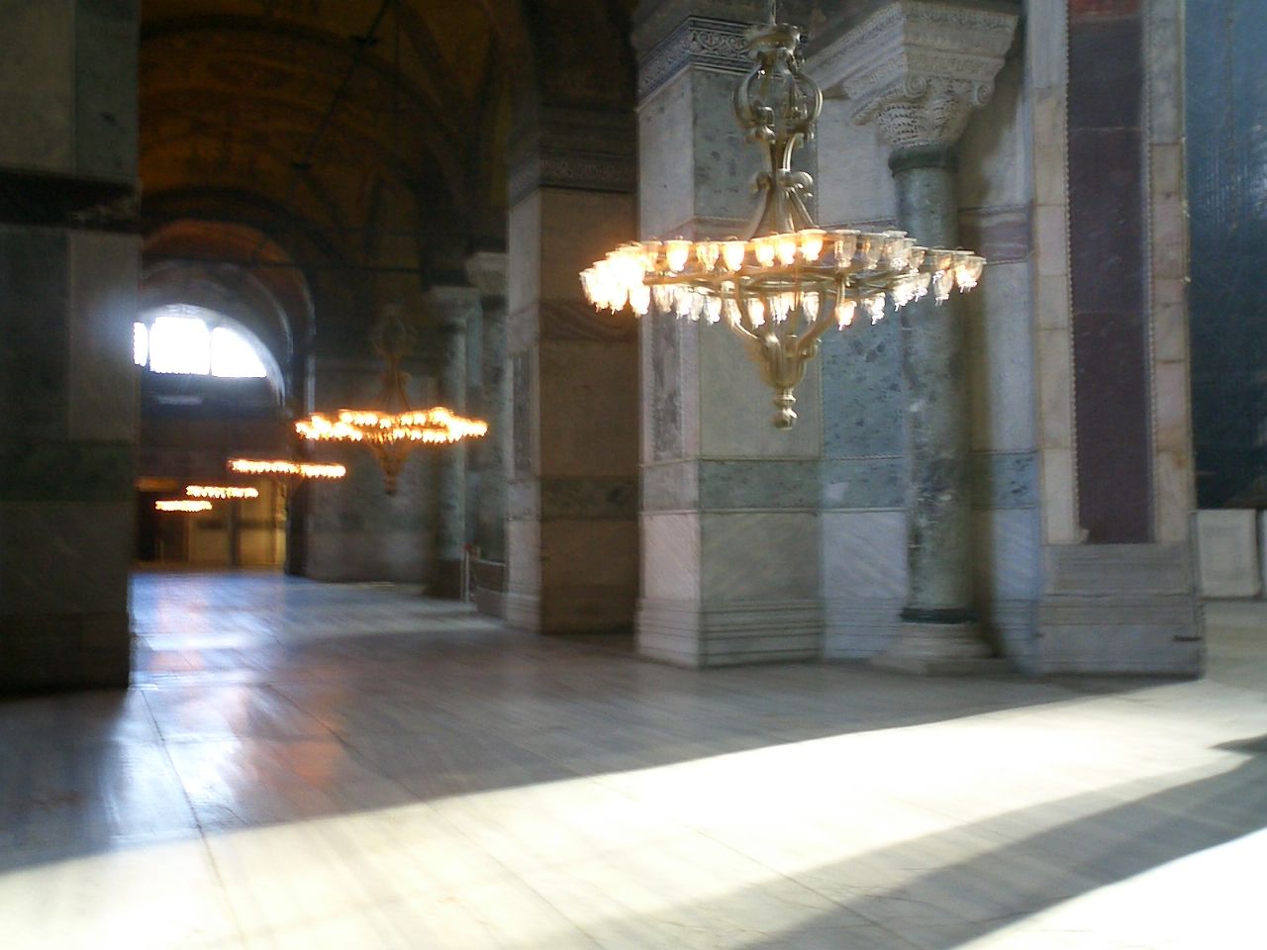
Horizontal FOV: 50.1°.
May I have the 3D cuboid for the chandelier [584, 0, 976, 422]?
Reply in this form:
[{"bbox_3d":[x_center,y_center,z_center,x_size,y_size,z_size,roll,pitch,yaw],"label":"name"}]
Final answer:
[{"bbox_3d":[0.880,-1.545,8.120,2.400,2.520,2.360,-1,-2,6],"label":"chandelier"}]

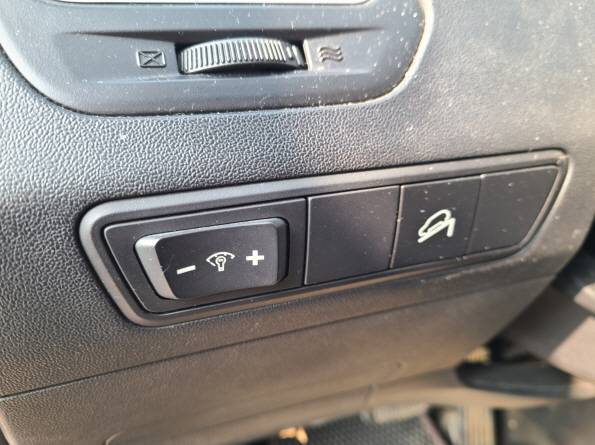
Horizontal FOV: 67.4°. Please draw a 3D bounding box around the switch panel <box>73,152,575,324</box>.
[{"bbox_3d":[0.018,0.004,0.139,0.151,0.045,0.015,-8,29,-16],"label":"switch panel"}]

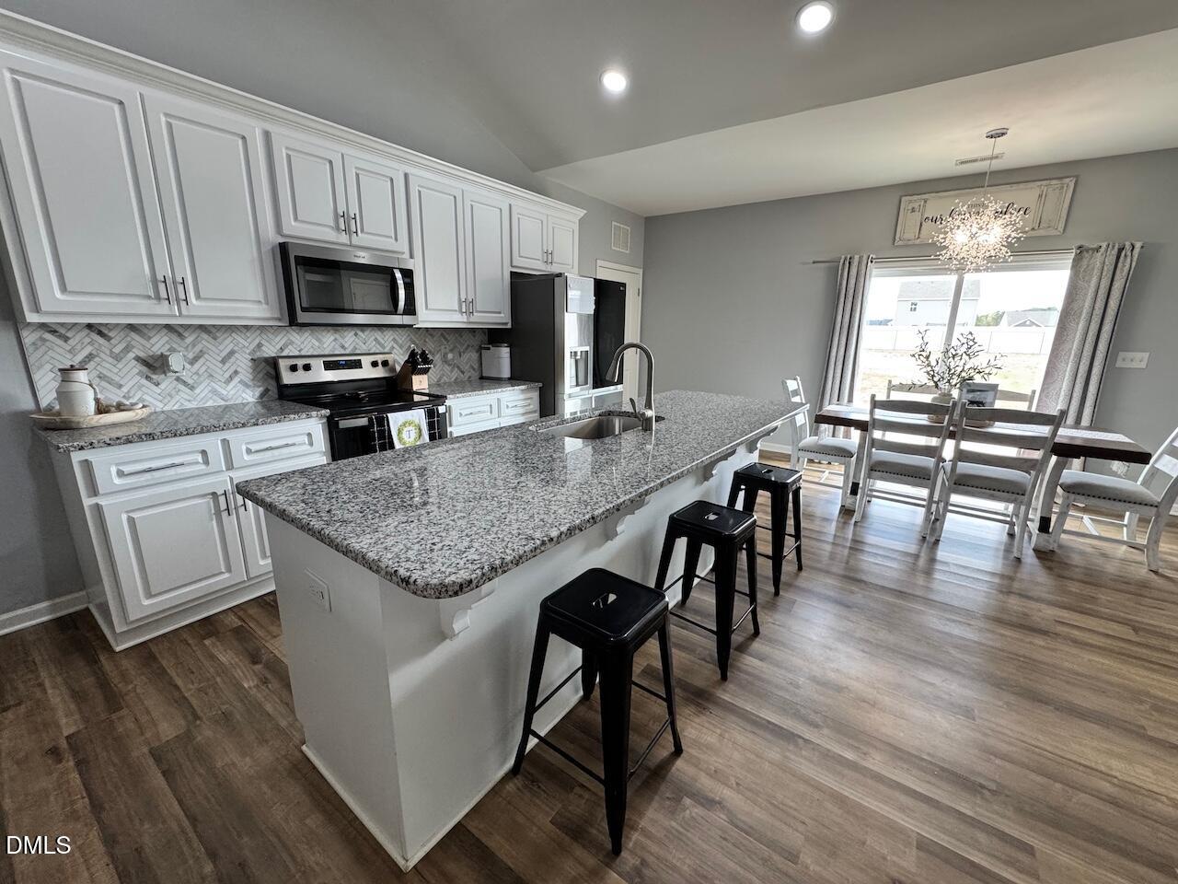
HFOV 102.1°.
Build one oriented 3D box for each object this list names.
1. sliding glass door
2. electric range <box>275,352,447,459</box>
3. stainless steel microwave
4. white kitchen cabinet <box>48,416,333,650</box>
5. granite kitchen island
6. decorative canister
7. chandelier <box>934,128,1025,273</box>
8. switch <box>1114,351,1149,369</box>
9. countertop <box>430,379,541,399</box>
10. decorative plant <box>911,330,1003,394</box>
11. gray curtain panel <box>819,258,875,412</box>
[{"bbox_3d":[3.240,-0.607,4.367,1.603,1.992,0.100,11,17,35],"label":"sliding glass door"},{"bbox_3d":[-1.379,0.055,3.046,0.710,1.180,0.762,11,17,34],"label":"electric range"},{"bbox_3d":[-1.490,-0.929,2.928,0.388,0.410,0.752,11,17,35],"label":"stainless steel microwave"},{"bbox_3d":[-1.951,0.335,2.468,0.593,0.872,0.949,11,17,35],"label":"white kitchen cabinet"},{"bbox_3d":[0.188,0.376,2.406,0.946,0.910,2.932,11,17,35],"label":"granite kitchen island"},{"bbox_3d":[-2.252,-0.214,2.091,0.125,0.245,0.125,11,17,34],"label":"decorative canister"},{"bbox_3d":[2.760,-1.659,3.321,0.530,0.912,0.530,11,17,34],"label":"chandelier"},{"bbox_3d":[4.286,-0.642,3.755,0.165,0.122,0.015,11,17,34],"label":"switch"},{"bbox_3d":[-0.896,-0.423,3.705,0.622,0.035,0.946,11,17,35],"label":"countertop"},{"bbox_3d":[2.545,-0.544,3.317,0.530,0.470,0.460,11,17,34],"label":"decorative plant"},{"bbox_3d":[2.597,-0.785,4.863,0.370,2.110,0.110,11,17,34],"label":"gray curtain panel"}]

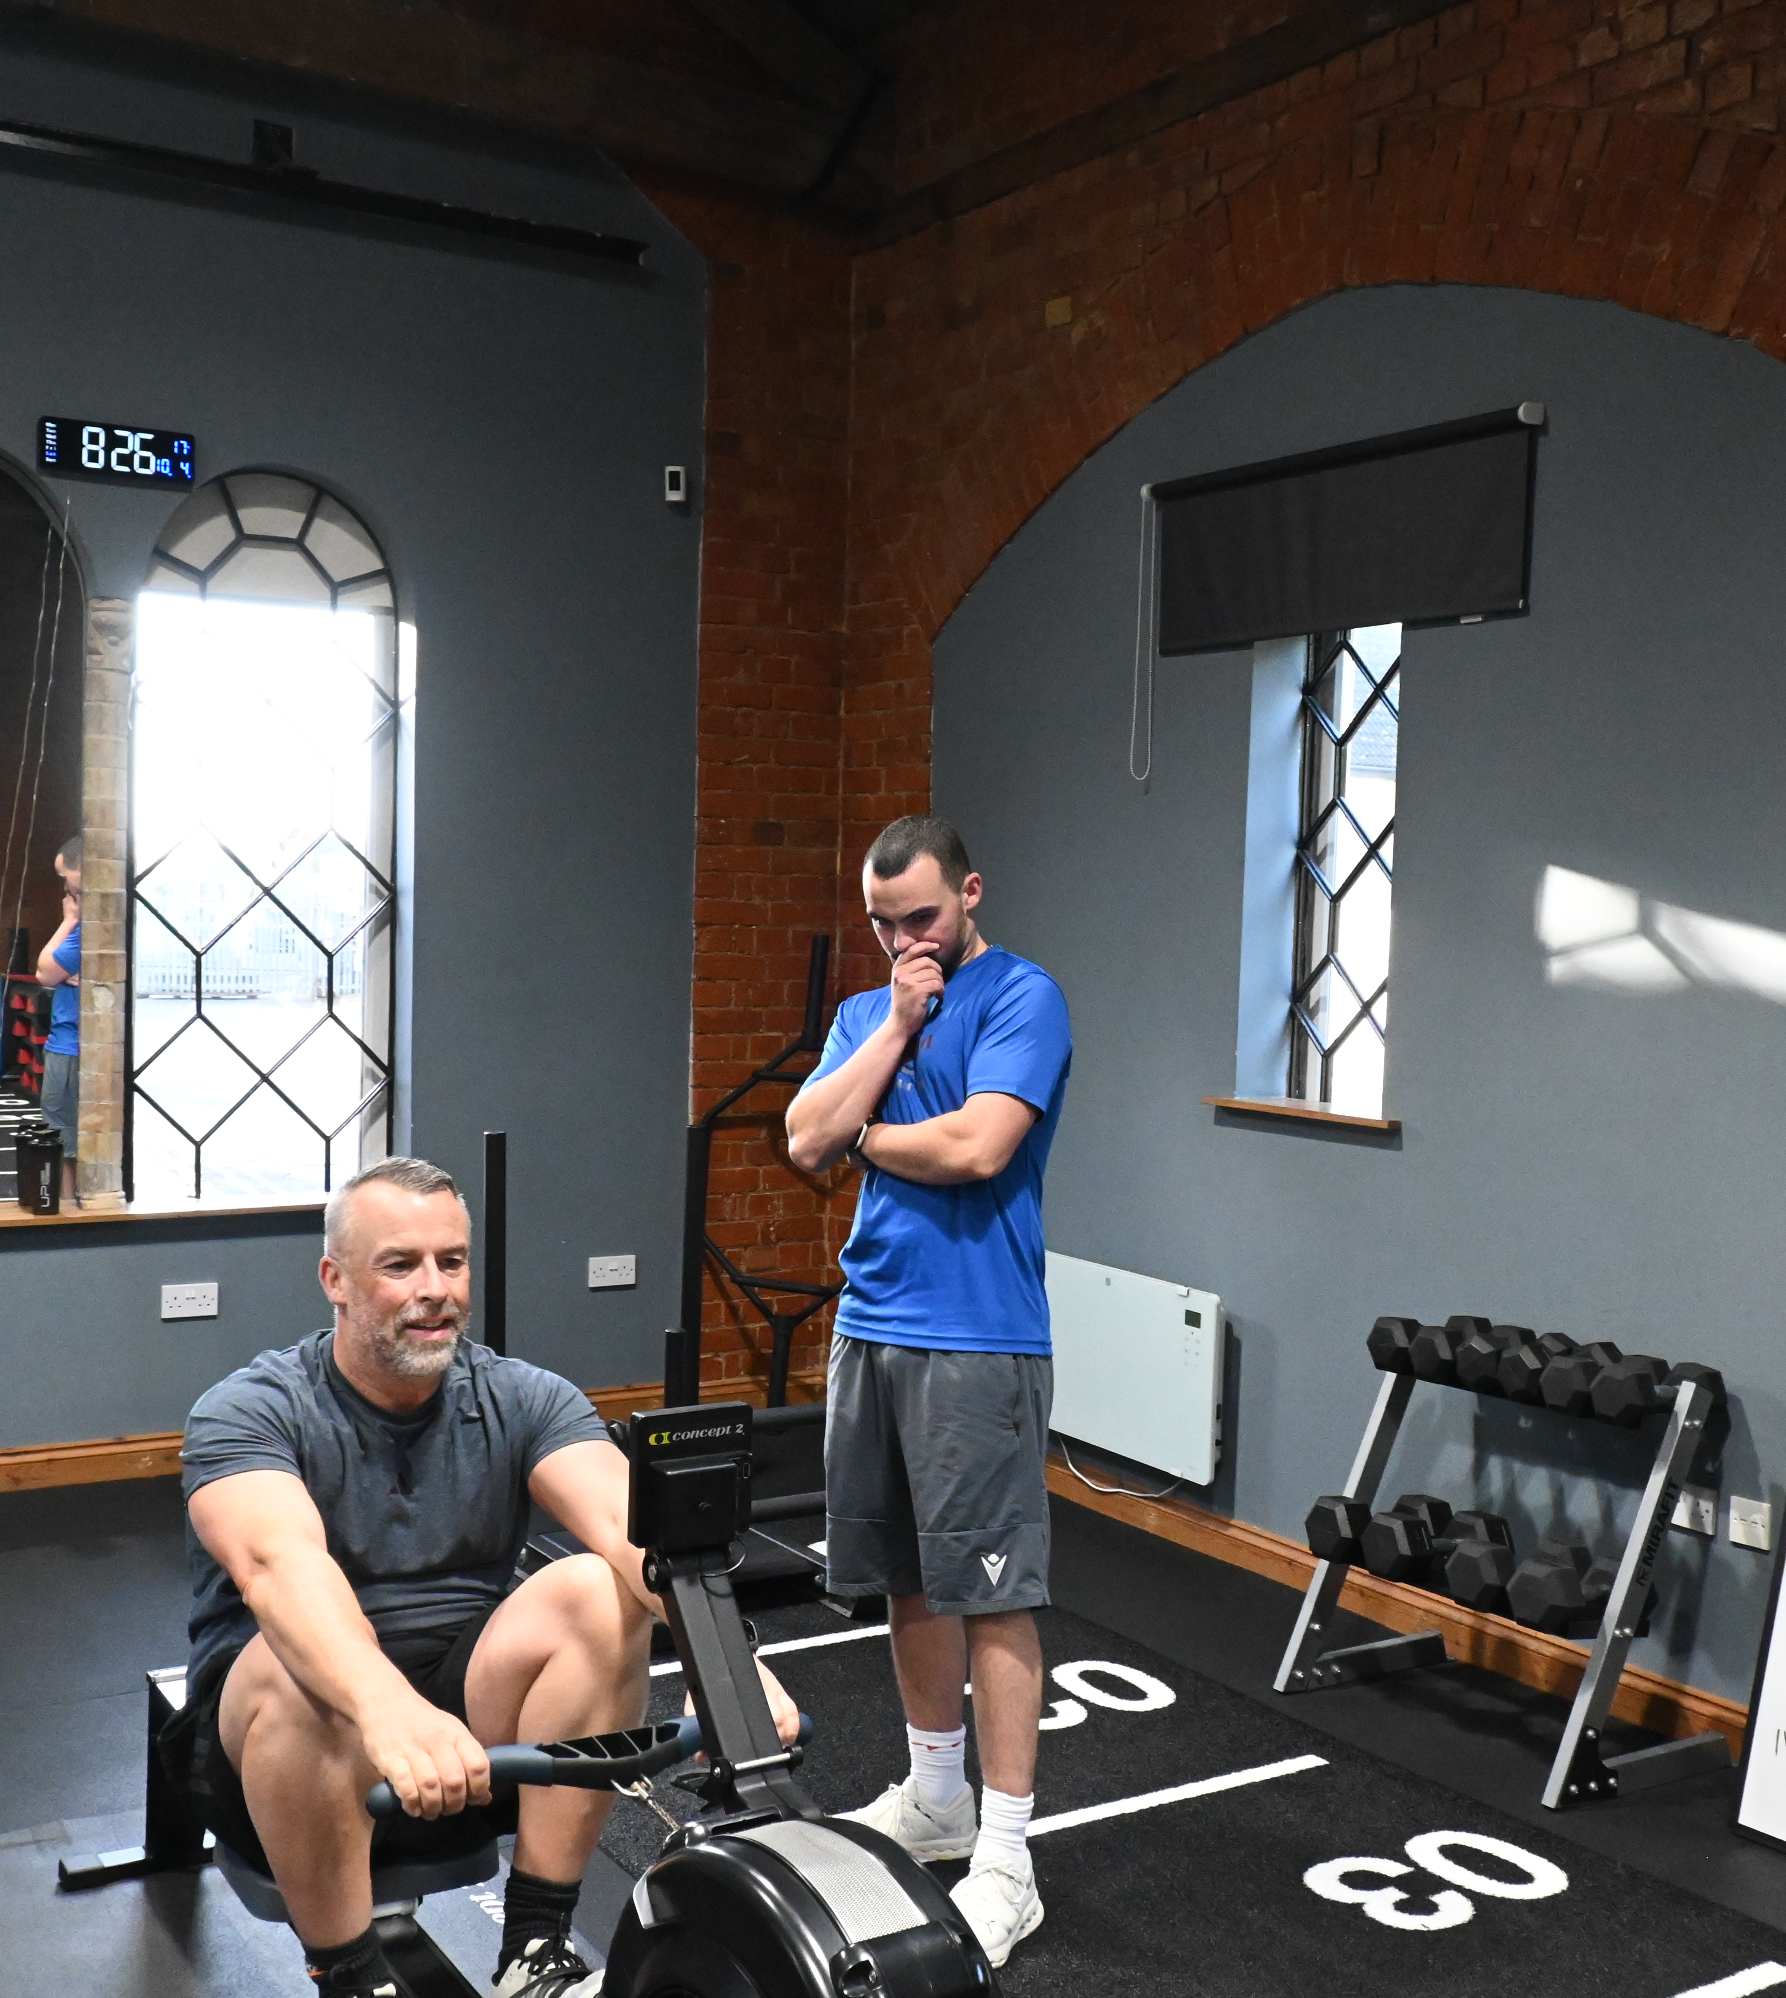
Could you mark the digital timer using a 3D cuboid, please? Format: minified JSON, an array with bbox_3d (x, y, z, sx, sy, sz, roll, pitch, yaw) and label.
[{"bbox_3d":[-2.006,-1.403,5.811,0.387,0.150,0.035,0,3,-31],"label":"digital timer"}]

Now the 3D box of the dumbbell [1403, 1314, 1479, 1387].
[{"bbox_3d":[1.185,0.726,4.576,0.255,0.107,0.114,0,3,-34],"label":"dumbbell"}]

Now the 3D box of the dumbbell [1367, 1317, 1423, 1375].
[{"bbox_3d":[1.126,0.721,4.666,0.255,0.107,0.114,0,3,-34],"label":"dumbbell"}]

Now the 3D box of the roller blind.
[{"bbox_3d":[0.962,-1.025,5.079,0.085,0.434,1.242,0,3,-34],"label":"roller blind"}]

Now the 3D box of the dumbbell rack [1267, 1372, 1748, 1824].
[{"bbox_3d":[1.185,1.067,4.430,0.465,0.740,0.725,0,3,-34],"label":"dumbbell rack"}]

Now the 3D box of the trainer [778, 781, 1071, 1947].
[{"bbox_3d":[0.077,0.578,3.625,0.500,1.735,0.430,3,3,32],"label":"trainer"}]

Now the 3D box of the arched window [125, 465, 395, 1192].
[{"bbox_3d":[-1.732,-0.445,6.220,0.750,2.000,0.100,0,3,-32],"label":"arched window"}]

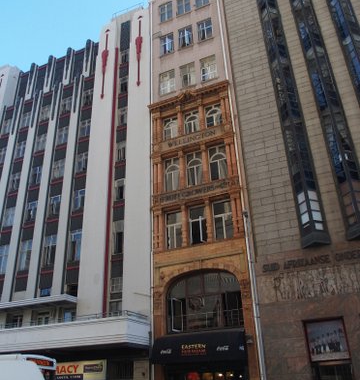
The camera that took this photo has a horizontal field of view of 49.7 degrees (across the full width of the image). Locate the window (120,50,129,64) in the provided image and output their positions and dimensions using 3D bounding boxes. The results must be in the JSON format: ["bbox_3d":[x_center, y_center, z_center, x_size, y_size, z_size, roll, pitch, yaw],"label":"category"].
[{"bbox_3d":[-4.939,-12.049,35.397,1.092,1.598,0.200,-13,-28,21],"label":"window"}]

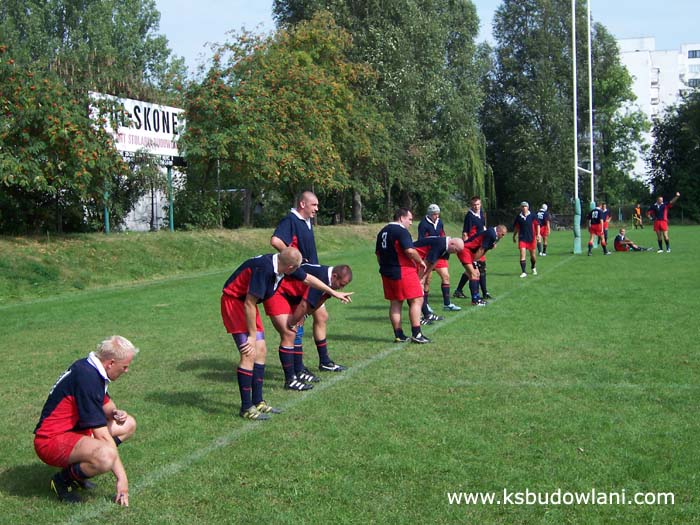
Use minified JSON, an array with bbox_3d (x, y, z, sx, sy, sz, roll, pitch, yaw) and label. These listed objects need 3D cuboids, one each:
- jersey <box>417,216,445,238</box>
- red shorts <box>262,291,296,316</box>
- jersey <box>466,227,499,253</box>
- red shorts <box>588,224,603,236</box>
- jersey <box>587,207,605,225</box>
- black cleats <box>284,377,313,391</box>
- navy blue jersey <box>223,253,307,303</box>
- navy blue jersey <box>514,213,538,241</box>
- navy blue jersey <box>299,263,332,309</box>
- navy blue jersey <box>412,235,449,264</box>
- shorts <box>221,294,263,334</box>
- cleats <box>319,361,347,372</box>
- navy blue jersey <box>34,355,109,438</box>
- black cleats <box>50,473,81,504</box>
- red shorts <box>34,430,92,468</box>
[{"bbox_3d":[1.399,-0.432,16.800,0.330,0.700,0.530,6,7,45],"label":"jersey"},{"bbox_3d":[-0.704,0.384,9.750,0.310,0.330,0.360,-1,3,23],"label":"red shorts"},{"bbox_3d":[2.322,-0.389,17.500,0.600,0.400,0.540,-37,-6,13],"label":"jersey"},{"bbox_3d":[8.309,-1.069,33.400,0.460,0.400,0.310,1,4,38],"label":"red shorts"},{"bbox_3d":[8.285,-1.567,33.400,0.540,0.620,0.300,1,4,38],"label":"jersey"},{"bbox_3d":[-0.495,1.172,9.620,0.285,0.120,0.105,0,3,26],"label":"black cleats"},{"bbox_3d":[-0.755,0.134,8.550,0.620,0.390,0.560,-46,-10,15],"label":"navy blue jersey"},{"bbox_3d":[4.300,-0.851,24.100,0.580,0.760,0.300,-1,3,8],"label":"navy blue jersey"},{"bbox_3d":[-0.427,0.236,9.950,0.600,0.420,0.540,-32,-5,15],"label":"navy blue jersey"},{"bbox_3d":[1.208,-0.182,15.050,0.600,0.400,0.540,-32,-4,14],"label":"navy blue jersey"},{"bbox_3d":[-0.917,0.431,8.450,0.290,0.380,0.360,-1,3,23],"label":"shorts"},{"bbox_3d":[-0.175,1.139,10.850,0.305,0.120,0.110,-1,3,5],"label":"cleats"},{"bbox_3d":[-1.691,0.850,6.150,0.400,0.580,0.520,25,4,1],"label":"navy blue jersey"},{"bbox_3d":[-1.745,1.388,6.100,0.260,0.130,0.105,32,16,21],"label":"black cleats"},{"bbox_3d":[-1.813,1.179,6.250,0.380,0.260,0.390,-2,3,3],"label":"red shorts"}]

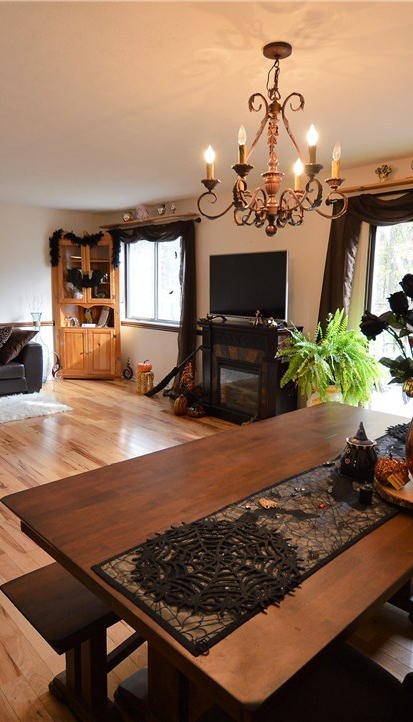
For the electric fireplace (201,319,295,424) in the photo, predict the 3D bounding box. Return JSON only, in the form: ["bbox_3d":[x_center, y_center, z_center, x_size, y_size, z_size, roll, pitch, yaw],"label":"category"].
[{"bbox_3d":[0.404,0.114,4.854,0.507,1.000,1.096,-8,12,-44],"label":"electric fireplace"}]

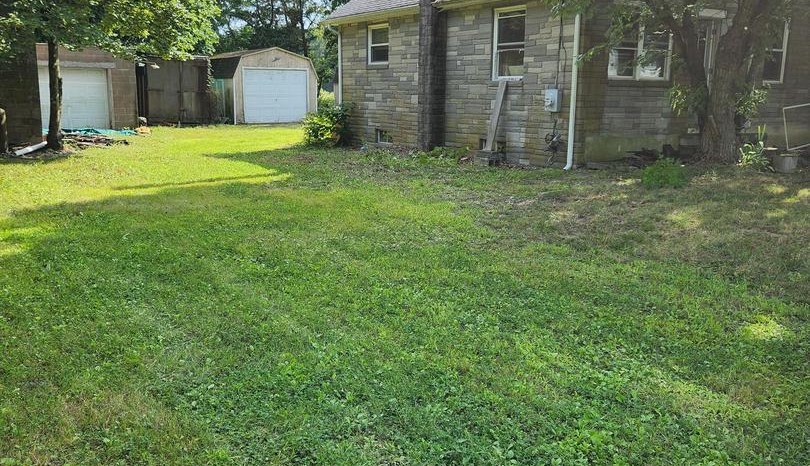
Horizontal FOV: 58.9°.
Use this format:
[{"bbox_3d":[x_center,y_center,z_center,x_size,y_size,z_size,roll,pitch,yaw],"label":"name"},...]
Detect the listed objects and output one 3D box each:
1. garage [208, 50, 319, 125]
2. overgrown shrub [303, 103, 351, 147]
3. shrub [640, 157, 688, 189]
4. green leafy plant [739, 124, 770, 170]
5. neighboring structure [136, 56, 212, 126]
[{"bbox_3d":[-7.165,-6.681,32.524,3.750,3.080,7.300,-6,13,-31],"label":"garage"},{"bbox_3d":[-1.963,-2.710,17.898,1.150,1.050,1.100,-1,11,-6],"label":"overgrown shrub"},{"bbox_3d":[3.658,-0.872,10.060,0.630,0.430,0.600,5,12,20],"label":"shrub"},{"bbox_3d":[5.871,-1.428,11.967,0.520,0.740,0.480,6,13,25],"label":"green leafy plant"},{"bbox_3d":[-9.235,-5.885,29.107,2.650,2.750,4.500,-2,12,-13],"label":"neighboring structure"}]

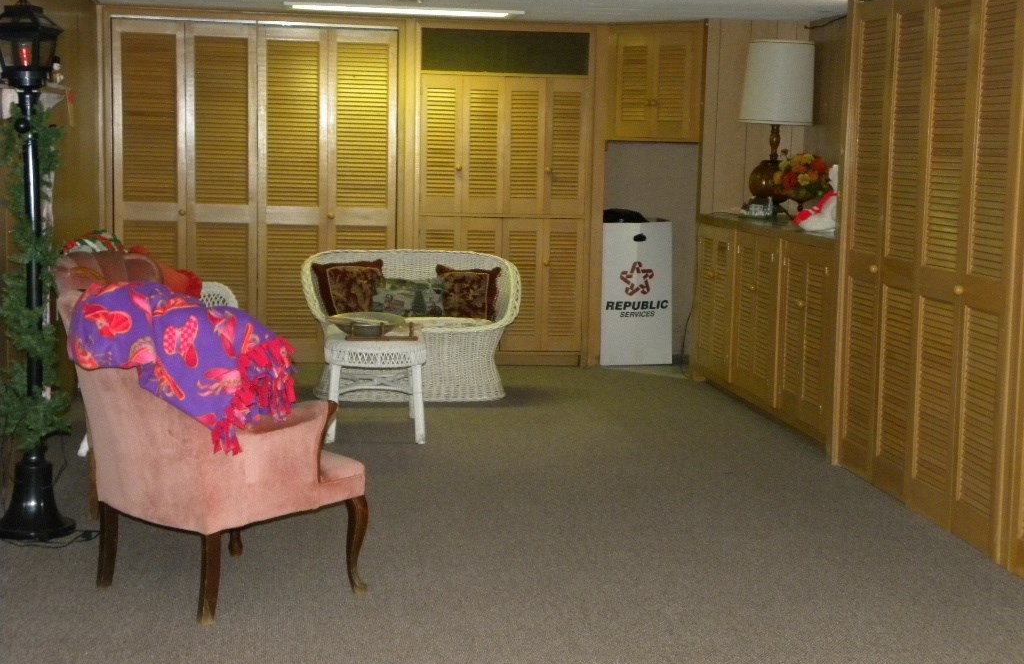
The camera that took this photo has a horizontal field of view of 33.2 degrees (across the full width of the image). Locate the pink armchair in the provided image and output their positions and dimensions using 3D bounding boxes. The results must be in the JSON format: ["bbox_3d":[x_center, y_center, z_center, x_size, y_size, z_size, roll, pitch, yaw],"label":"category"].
[{"bbox_3d":[-0.891,0.331,5.231,0.700,0.920,0.730,7,9,43],"label":"pink armchair"}]

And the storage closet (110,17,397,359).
[{"bbox_3d":[-1.562,-0.851,10.501,1.670,2.010,0.450,0,6,-8],"label":"storage closet"}]

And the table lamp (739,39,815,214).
[{"bbox_3d":[1.512,-1.167,9.783,0.430,1.000,0.430,0,6,-8],"label":"table lamp"}]

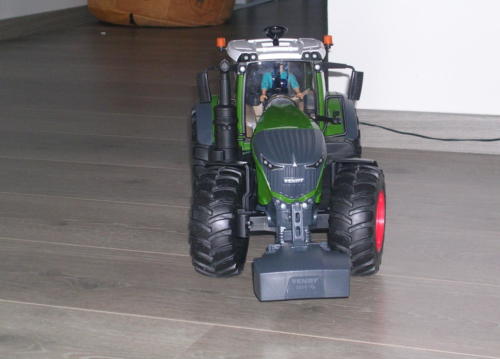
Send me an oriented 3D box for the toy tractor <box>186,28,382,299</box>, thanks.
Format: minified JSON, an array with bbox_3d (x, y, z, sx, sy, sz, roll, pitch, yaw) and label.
[{"bbox_3d":[0.033,-0.035,1.260,0.196,0.226,0.420,-2,13,-3],"label":"toy tractor"}]

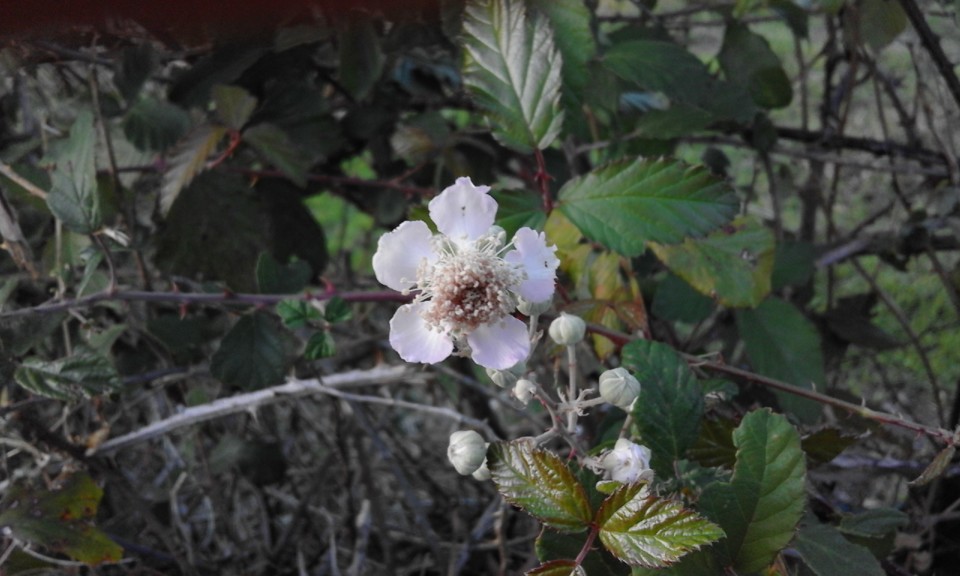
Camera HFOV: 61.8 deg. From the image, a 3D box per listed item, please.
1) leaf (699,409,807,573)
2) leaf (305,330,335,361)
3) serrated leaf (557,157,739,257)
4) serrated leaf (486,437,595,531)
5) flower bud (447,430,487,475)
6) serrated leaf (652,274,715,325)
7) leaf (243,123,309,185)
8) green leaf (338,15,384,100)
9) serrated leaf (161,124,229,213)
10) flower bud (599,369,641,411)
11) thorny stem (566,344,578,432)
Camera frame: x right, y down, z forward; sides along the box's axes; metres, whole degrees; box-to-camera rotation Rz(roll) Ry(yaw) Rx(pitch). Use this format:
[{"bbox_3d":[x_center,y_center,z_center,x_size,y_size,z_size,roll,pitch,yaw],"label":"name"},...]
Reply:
[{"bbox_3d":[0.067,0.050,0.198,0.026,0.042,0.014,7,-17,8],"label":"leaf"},{"bbox_3d":[-0.046,0.016,0.230,0.009,0.009,0.004,6,-12,1],"label":"leaf"},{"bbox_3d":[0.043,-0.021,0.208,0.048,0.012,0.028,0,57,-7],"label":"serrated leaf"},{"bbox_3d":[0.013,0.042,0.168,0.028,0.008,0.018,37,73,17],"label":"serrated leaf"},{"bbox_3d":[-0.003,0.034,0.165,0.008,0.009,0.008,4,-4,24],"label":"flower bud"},{"bbox_3d":[0.074,0.003,0.290,0.024,0.022,0.006,0,-6,0],"label":"serrated leaf"},{"bbox_3d":[-0.079,-0.052,0.310,0.016,0.031,0.008,-50,0,-16],"label":"leaf"},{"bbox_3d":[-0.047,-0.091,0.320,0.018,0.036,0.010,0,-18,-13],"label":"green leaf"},{"bbox_3d":[-0.125,-0.052,0.350,0.018,0.012,0.051,36,65,-4],"label":"serrated leaf"},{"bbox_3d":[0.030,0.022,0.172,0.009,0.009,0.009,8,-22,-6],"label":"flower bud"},{"bbox_3d":[0.019,0.021,0.166,0.002,0.018,0.002,0,0,0],"label":"thorny stem"}]

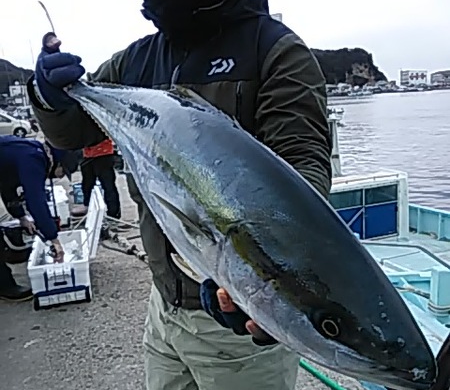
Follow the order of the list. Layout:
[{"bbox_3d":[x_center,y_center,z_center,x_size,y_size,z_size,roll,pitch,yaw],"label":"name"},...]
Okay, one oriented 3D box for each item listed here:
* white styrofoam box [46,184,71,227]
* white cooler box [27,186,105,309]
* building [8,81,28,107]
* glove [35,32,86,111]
[{"bbox_3d":[-2.050,0.148,5.806,0.360,0.330,0.800,-6,11,-15],"label":"white styrofoam box"},{"bbox_3d":[-1.181,0.371,3.664,0.475,0.610,0.900,-6,11,-15],"label":"white cooler box"},{"bbox_3d":[-55.316,-26.922,130.000,5.200,7.000,5.500,-7,12,-19],"label":"building"},{"bbox_3d":[-0.293,-0.221,0.860,0.090,0.130,0.095,-5,11,-8],"label":"glove"}]

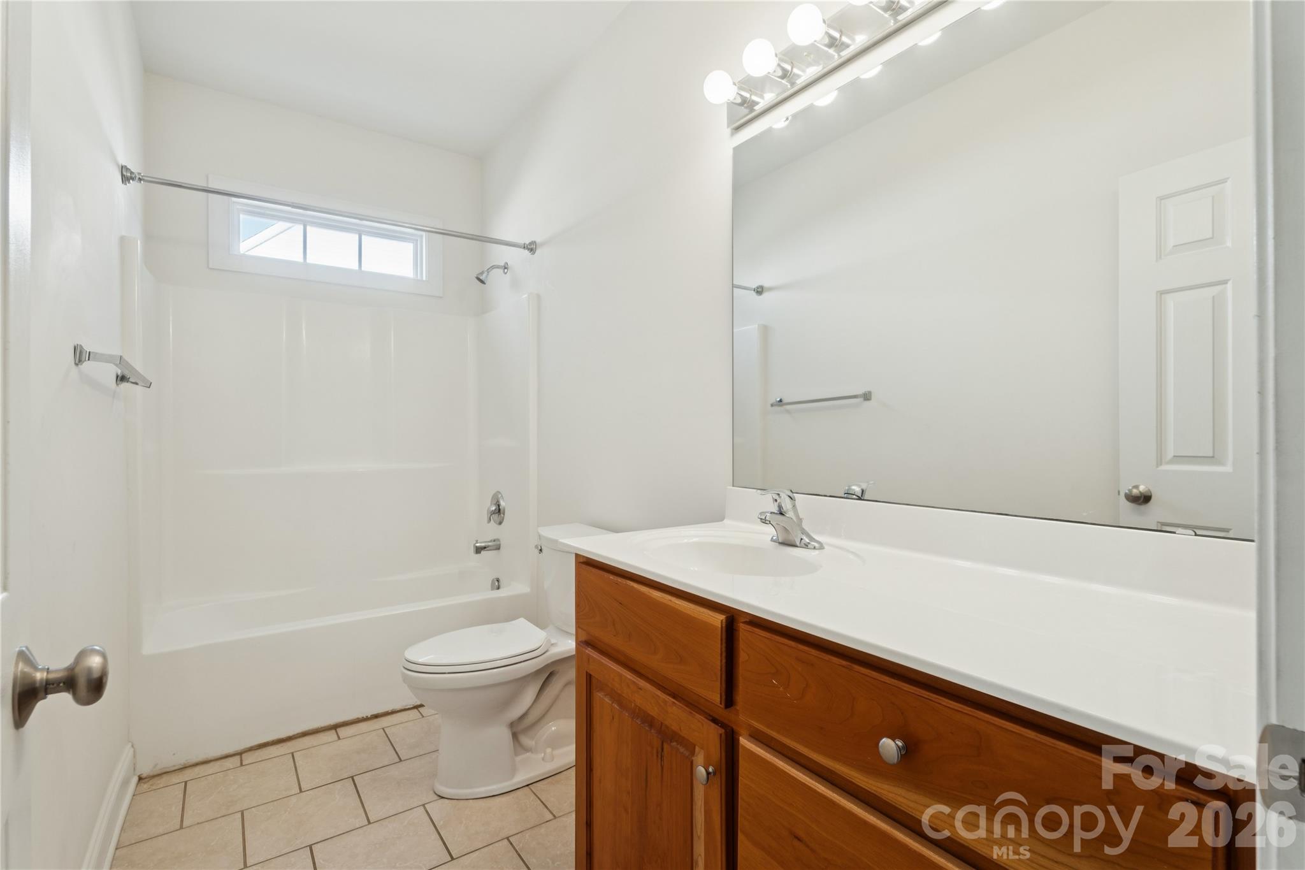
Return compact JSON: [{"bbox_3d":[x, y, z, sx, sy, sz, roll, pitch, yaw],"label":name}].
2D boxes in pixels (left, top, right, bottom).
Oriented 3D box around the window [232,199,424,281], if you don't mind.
[{"bbox_3d":[-1.704,-1.024,3.108,0.890,0.280,0.080,0,0,-34],"label":"window"}]

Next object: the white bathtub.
[{"bbox_3d":[-1.406,0.970,2.739,1.510,0.430,0.780,0,0,-35],"label":"white bathtub"}]

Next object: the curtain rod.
[{"bbox_3d":[-1.202,-0.909,2.433,1.528,0.065,0.065,-1,1,-35],"label":"curtain rod"}]

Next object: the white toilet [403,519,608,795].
[{"bbox_3d":[-0.489,0.785,2.093,0.730,0.800,0.460,0,0,-35],"label":"white toilet"}]

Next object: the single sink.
[{"bbox_3d":[0.189,0.324,1.317,0.400,0.140,0.540,0,0,-35],"label":"single sink"}]

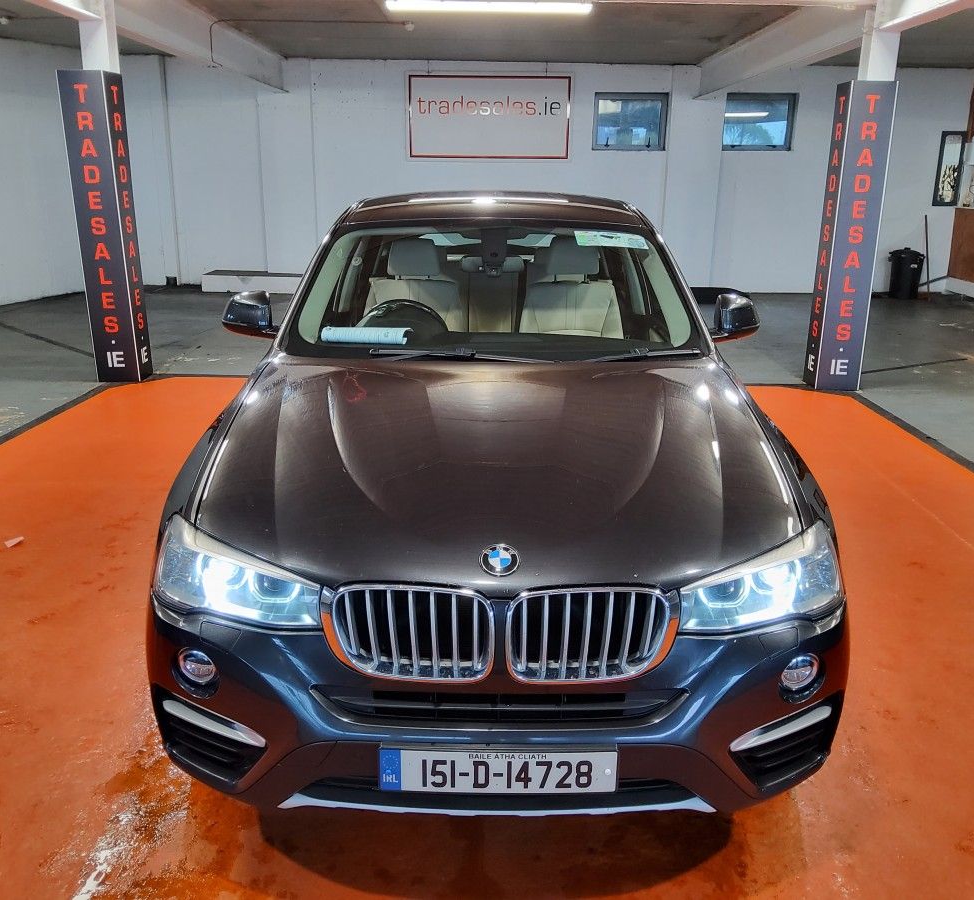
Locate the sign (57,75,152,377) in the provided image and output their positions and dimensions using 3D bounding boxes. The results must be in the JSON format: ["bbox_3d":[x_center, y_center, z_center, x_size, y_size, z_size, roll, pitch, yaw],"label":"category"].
[{"bbox_3d":[-3.061,-1.755,7.289,0.338,2.398,0.300,1,18,0],"label":"sign"}]

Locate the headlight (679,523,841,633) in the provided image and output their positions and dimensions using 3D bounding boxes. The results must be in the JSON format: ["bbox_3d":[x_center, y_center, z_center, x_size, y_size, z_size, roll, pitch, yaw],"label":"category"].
[{"bbox_3d":[0.635,0.279,2.152,0.460,0.160,0.420,0,18,0],"label":"headlight"}]

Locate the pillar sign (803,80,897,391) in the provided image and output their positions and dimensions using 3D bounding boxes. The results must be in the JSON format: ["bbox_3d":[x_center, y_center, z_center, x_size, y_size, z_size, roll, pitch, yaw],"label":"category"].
[{"bbox_3d":[2.904,-1.671,7.231,0.335,2.362,0.300,1,18,0],"label":"pillar sign"}]

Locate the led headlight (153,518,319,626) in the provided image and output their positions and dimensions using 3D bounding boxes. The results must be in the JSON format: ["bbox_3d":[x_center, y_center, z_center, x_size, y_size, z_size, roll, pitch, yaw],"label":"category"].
[{"bbox_3d":[-0.594,0.272,2.152,0.460,0.160,0.420,0,18,0],"label":"led headlight"}]

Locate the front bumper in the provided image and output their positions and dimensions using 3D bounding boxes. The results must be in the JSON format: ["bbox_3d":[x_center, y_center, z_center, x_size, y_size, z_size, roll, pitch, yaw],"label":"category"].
[{"bbox_3d":[0.019,0.541,2.142,1.830,0.500,0.460,0,18,0],"label":"front bumper"}]

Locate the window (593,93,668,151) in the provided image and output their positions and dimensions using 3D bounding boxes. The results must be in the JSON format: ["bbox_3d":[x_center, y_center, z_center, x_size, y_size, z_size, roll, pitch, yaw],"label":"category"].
[{"bbox_3d":[1.995,-4.546,12.500,1.053,0.749,0.100,1,18,0],"label":"window"}]

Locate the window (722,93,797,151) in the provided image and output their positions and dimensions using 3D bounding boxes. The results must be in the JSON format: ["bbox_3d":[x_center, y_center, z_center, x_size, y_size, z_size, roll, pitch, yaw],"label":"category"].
[{"bbox_3d":[3.761,-4.539,12.482,1.075,0.748,0.100,1,18,0],"label":"window"}]

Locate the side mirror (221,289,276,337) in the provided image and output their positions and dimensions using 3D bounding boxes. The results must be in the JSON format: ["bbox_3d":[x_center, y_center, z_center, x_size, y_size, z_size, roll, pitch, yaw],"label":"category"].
[{"bbox_3d":[-0.917,-0.535,3.518,0.220,0.175,0.190,0,18,0],"label":"side mirror"}]

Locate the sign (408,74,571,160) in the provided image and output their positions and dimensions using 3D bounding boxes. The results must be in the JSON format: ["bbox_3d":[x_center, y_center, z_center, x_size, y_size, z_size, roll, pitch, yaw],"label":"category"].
[{"bbox_3d":[0.051,-4.581,12.428,2.208,1.066,0.050,1,18,0],"label":"sign"}]

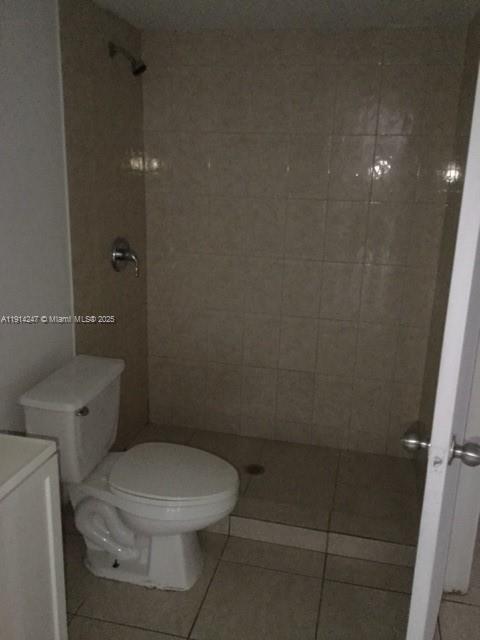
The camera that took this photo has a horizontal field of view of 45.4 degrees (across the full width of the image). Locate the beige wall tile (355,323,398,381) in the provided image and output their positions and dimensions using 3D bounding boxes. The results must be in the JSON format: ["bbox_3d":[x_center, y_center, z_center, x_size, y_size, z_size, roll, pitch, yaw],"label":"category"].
[{"bbox_3d":[0.706,0.166,2.954,0.202,0.303,0.010,5,16,12],"label":"beige wall tile"}]

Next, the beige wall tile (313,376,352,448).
[{"bbox_3d":[0.500,0.474,3.090,0.202,0.375,0.010,5,16,12],"label":"beige wall tile"}]

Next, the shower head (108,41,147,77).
[{"bbox_3d":[-0.480,-1.131,2.479,0.160,0.145,0.075,5,17,12],"label":"shower head"}]

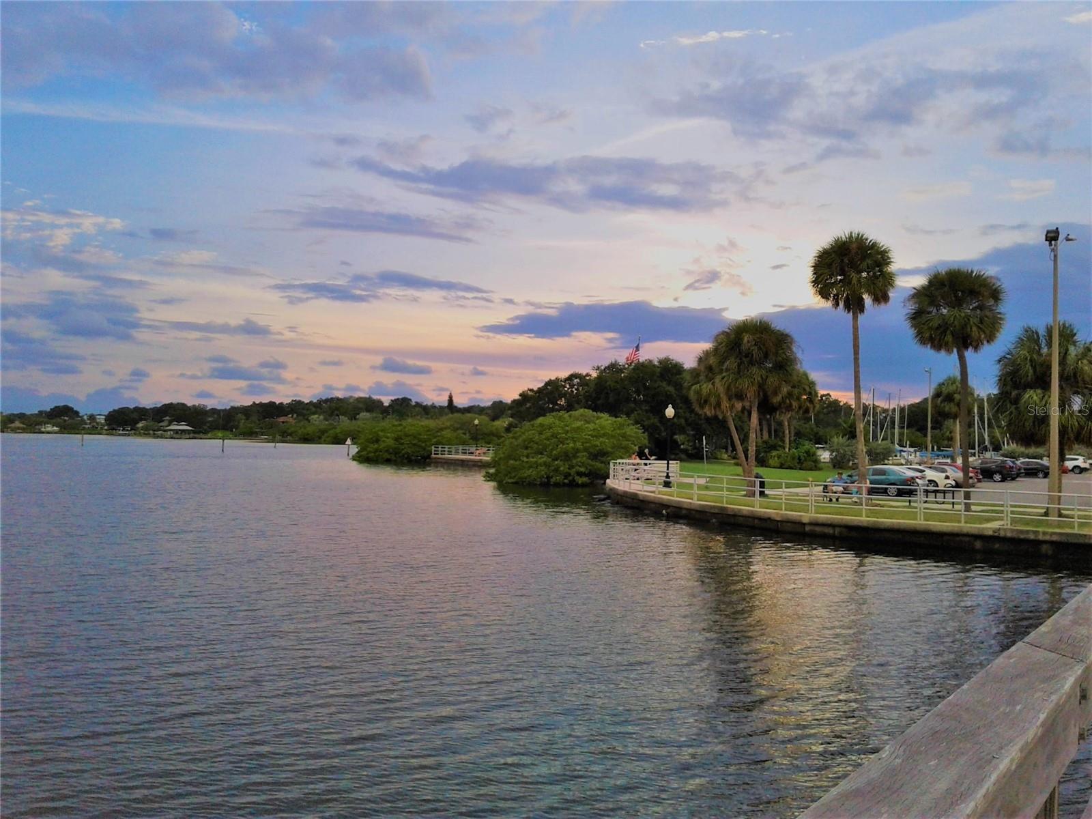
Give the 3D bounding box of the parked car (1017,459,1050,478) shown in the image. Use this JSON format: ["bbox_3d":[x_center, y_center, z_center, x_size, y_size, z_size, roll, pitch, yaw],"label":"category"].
[{"bbox_3d":[38.174,4.644,82.119,1.820,1.450,4.800,2,-2,-42],"label":"parked car"}]

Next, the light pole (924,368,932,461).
[{"bbox_3d":[35.006,0.954,95.125,0.750,9.400,0.300,1,-2,0],"label":"light pole"}]

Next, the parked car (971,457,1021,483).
[{"bbox_3d":[30.636,4.131,72.622,1.880,1.690,4.720,2,-2,-42],"label":"parked car"}]

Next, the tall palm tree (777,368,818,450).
[{"bbox_3d":[21.583,0.870,90.117,4.200,8.800,4.200,1,-2,13],"label":"tall palm tree"}]

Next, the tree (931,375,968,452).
[{"bbox_3d":[35.690,1.310,91.113,3.800,8.500,3.800,0,-2,21],"label":"tree"}]

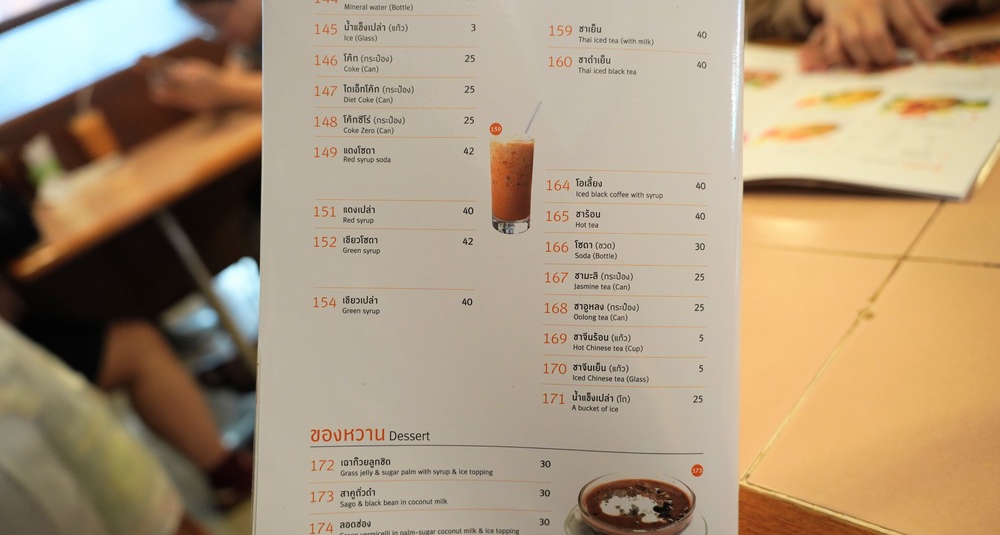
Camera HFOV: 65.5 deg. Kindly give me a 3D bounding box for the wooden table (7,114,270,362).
[{"bbox_3d":[-0.636,0.086,1.872,0.595,0.750,0.705,9,40,47],"label":"wooden table"}]

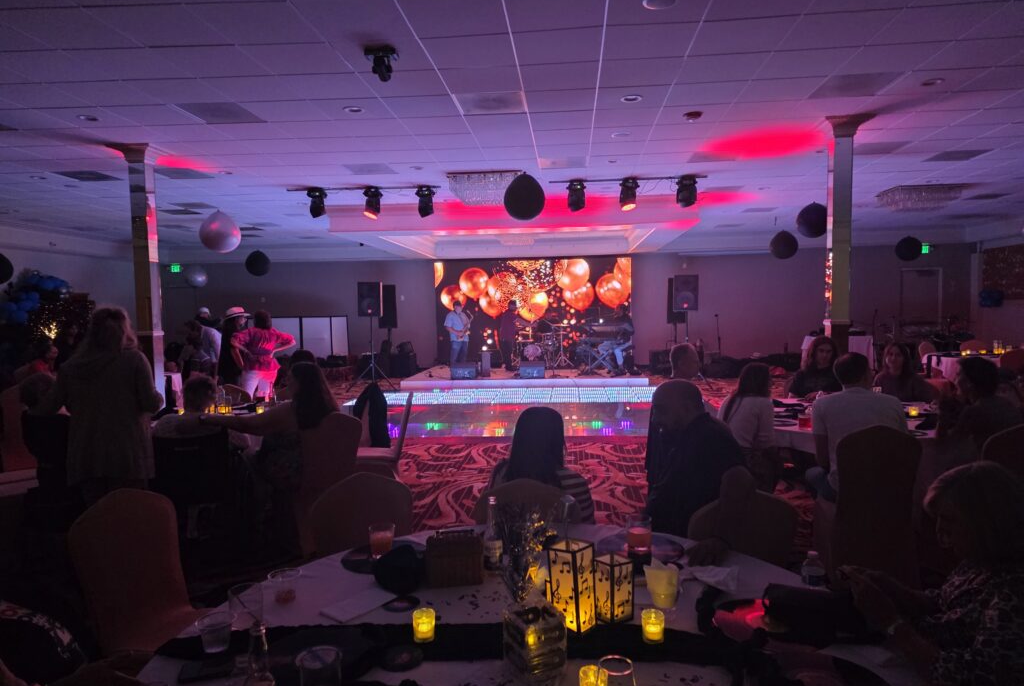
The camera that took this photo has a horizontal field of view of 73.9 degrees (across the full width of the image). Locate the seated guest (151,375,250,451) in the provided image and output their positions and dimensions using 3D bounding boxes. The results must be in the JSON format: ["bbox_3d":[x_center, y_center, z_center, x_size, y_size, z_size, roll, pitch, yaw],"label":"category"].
[{"bbox_3d":[-2.054,0.785,4.398,0.520,1.200,0.800,-2,3,-27],"label":"seated guest"}]

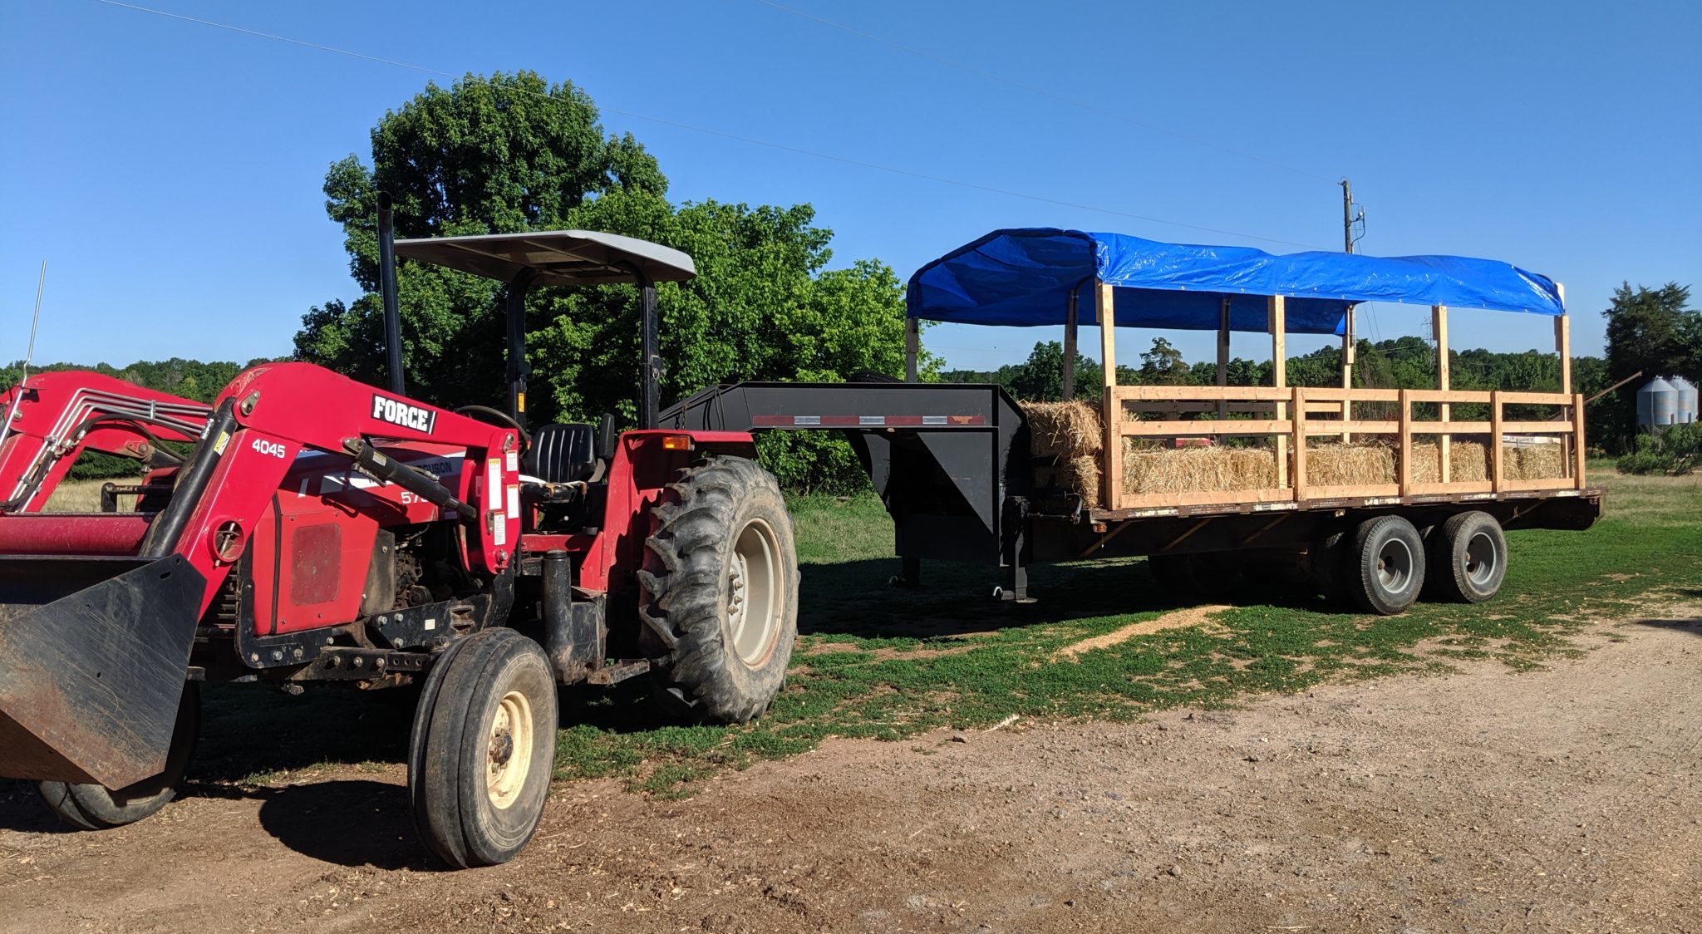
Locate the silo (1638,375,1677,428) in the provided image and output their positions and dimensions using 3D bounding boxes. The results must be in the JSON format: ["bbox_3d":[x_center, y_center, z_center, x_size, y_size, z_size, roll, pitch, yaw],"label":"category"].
[{"bbox_3d":[60.913,-3.733,99.994,2.650,6.200,2.650,-2,0,34],"label":"silo"}]

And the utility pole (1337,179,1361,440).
[{"bbox_3d":[15.568,-3.936,40.990,0.700,9.870,0.400,-2,0,6],"label":"utility pole"}]

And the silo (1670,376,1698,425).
[{"bbox_3d":[63.973,-3.934,102.494,2.650,6.200,2.650,-2,0,34],"label":"silo"}]

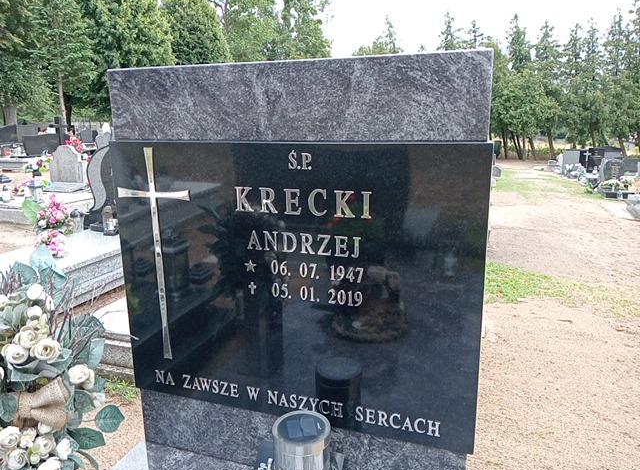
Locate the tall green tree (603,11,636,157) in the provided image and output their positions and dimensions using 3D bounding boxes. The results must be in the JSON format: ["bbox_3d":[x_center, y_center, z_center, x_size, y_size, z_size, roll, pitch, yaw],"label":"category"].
[{"bbox_3d":[14.164,-6.879,23.917,1.900,6.630,1.900,4,13,21],"label":"tall green tree"}]

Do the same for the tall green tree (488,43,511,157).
[{"bbox_3d":[8.726,-6.513,24.917,1.600,5.660,1.600,4,13,21],"label":"tall green tree"}]

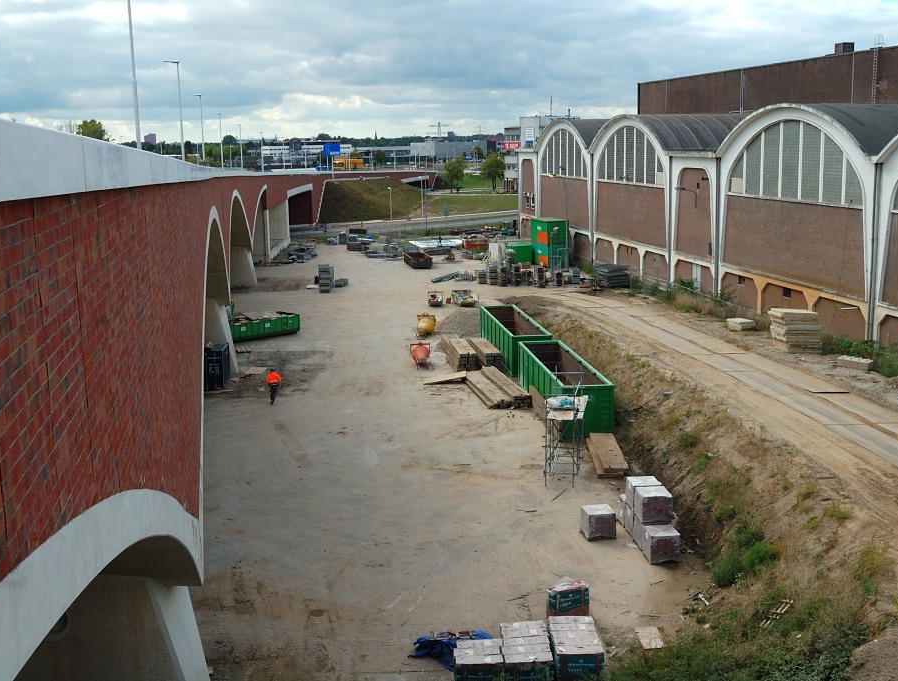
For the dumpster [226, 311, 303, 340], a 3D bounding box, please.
[{"bbox_3d":[-13.837,-0.998,73.054,5.900,1.350,2.400,-10,14,-40],"label":"dumpster"}]

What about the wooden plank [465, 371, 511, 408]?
[{"bbox_3d":[2.105,2.741,57.181,1.200,0.420,6.900,-2,11,-11],"label":"wooden plank"}]

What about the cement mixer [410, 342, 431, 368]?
[{"bbox_3d":[-1.798,0.977,63.764,1.300,1.350,2.000,-1,11,-4],"label":"cement mixer"}]

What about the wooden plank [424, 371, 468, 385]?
[{"bbox_3d":[-0.205,2.117,56.998,2.380,0.060,1.252,-11,11,1],"label":"wooden plank"}]

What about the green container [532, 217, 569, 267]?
[{"bbox_3d":[11.384,-10.942,115.393,2.440,5.180,5.600,-3,11,-13],"label":"green container"}]

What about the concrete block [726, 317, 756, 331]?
[{"bbox_3d":[18.974,-1.050,66.529,1.200,0.480,1.250,-6,12,-25],"label":"concrete block"}]

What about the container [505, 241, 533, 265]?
[{"bbox_3d":[7.567,-9.186,110.986,2.450,2.450,4.000,-2,11,-4],"label":"container"}]

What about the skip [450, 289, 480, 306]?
[{"bbox_3d":[1.414,-3.558,87.944,1.750,1.000,2.700,-2,11,-12],"label":"skip"}]

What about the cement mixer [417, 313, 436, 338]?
[{"bbox_3d":[-1.662,-1.051,74.168,1.300,1.350,2.000,1,11,8],"label":"cement mixer"}]

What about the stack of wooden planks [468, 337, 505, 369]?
[{"bbox_3d":[2.256,0.775,64.113,1.000,0.850,5.000,-2,11,-9],"label":"stack of wooden planks"}]

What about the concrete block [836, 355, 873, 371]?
[{"bbox_3d":[21.578,1.215,54.283,1.600,0.430,0.800,8,14,40],"label":"concrete block"}]

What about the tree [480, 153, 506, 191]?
[{"bbox_3d":[10.818,-41.084,248.738,5.700,9.200,5.700,0,11,0],"label":"tree"}]

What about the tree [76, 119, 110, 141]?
[{"bbox_3d":[-90.478,-47.686,261.616,9.500,17.000,9.500,-1,11,0],"label":"tree"}]

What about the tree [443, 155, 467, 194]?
[{"bbox_3d":[1.620,-41.370,255.000,6.200,9.000,6.200,-1,11,0],"label":"tree"}]

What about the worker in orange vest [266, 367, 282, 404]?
[{"bbox_3d":[-9.146,2.403,53.351,0.700,1.840,0.460,-2,11,-5],"label":"worker in orange vest"}]

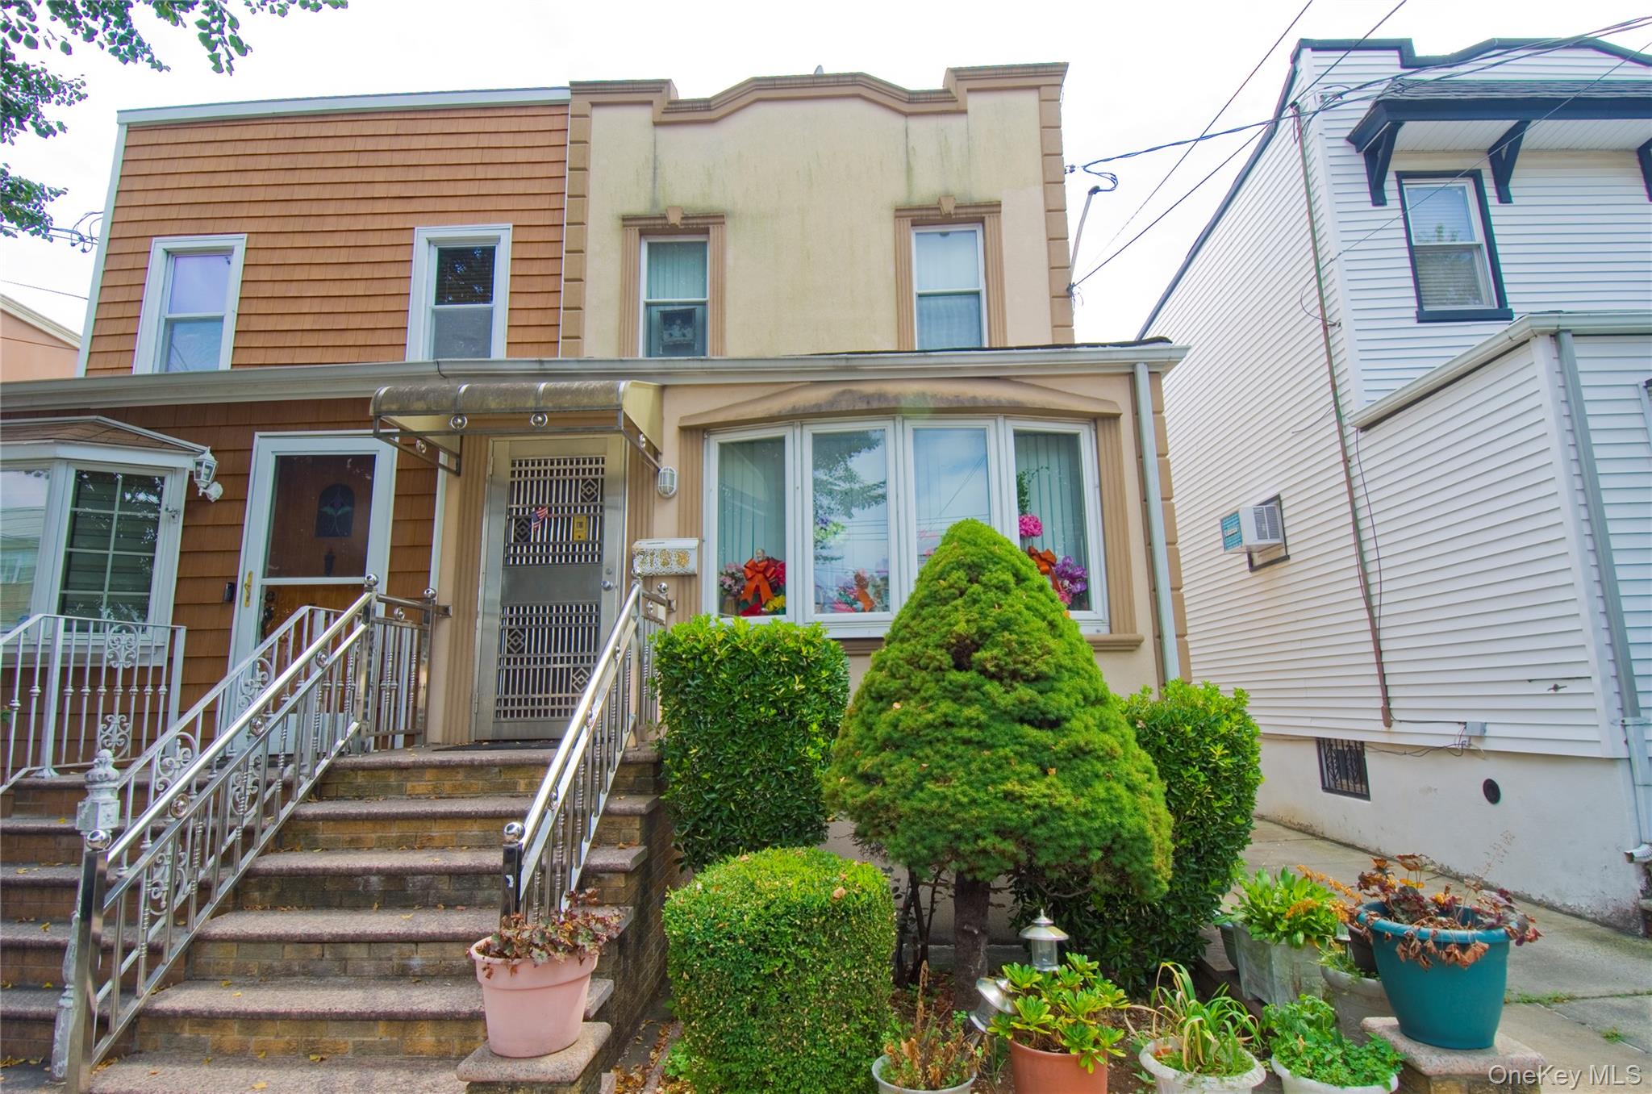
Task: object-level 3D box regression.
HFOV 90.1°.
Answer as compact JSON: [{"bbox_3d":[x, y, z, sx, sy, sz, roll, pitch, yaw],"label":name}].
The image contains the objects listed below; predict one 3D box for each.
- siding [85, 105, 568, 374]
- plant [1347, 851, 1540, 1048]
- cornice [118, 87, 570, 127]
[{"bbox_3d":[-5.031,-3.088,8.419,4.785,2.980,0.130,-1,-11,2],"label":"siding"},{"bbox_3d":[2.405,1.558,3.204,0.560,0.625,0.530,-1,-11,2],"label":"plant"},{"bbox_3d":[-5.080,-4.576,8.627,4.850,0.196,0.200,-1,-11,2],"label":"cornice"}]

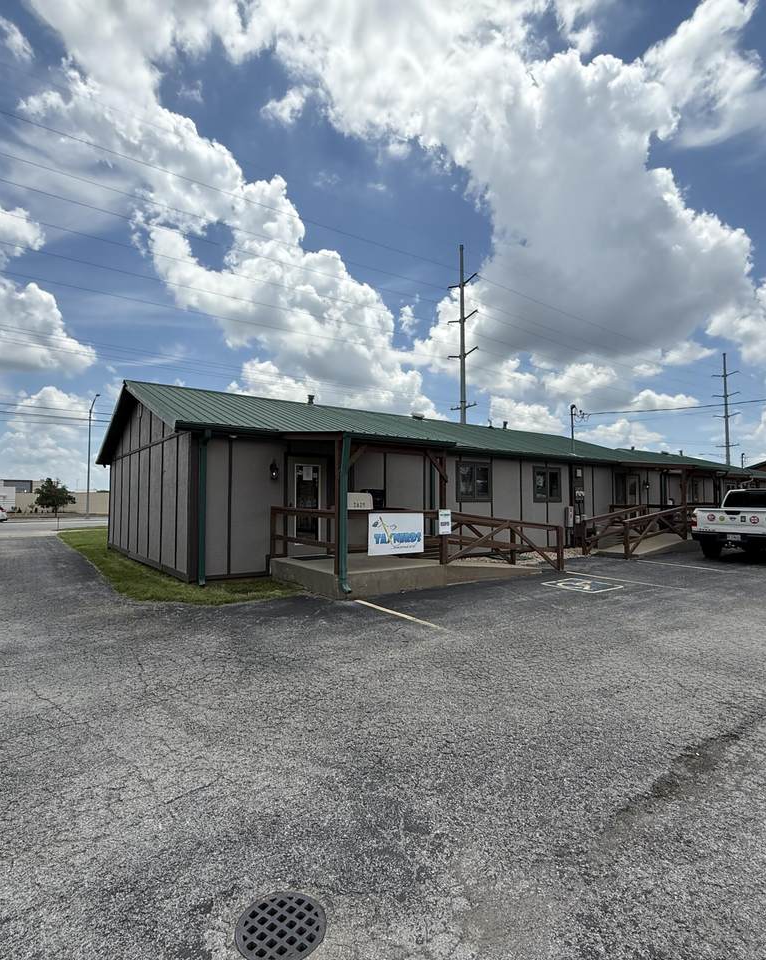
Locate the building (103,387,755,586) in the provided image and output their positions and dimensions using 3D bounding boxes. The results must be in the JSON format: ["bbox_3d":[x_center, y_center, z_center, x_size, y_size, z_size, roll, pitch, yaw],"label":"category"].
[{"bbox_3d":[5.341,0.163,21.470,29.150,4.600,10.650,2,-3,-36],"label":"building"}]

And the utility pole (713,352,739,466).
[{"bbox_3d":[60.206,-8.308,91.142,0.800,28.190,4.200,2,-3,-36],"label":"utility pole"}]

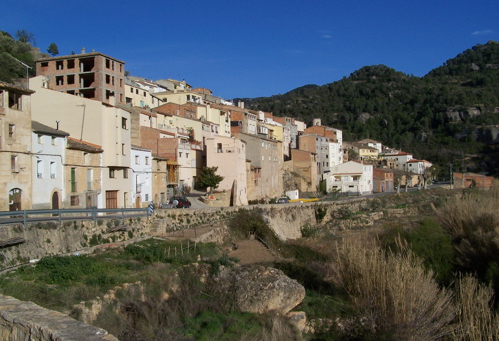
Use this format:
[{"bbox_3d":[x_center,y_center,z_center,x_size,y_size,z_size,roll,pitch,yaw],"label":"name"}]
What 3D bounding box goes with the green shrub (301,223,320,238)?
[{"bbox_3d":[10.940,10.940,100.000,3.200,2.600,3.000,-1,-2,0],"label":"green shrub"}]

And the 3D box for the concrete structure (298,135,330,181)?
[{"bbox_3d":[21.940,-3.850,187.080,6.800,15.340,9.500,-2,-2,35],"label":"concrete structure"}]

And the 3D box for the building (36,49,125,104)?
[{"bbox_3d":[-32.890,-16.170,106.330,14.400,9.940,8.000,-2,-2,19],"label":"building"}]

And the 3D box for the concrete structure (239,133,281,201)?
[{"bbox_3d":[2.366,-0.496,112.696,4.700,13.368,12.500,0,-1,21],"label":"concrete structure"}]

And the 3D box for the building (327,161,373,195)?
[{"bbox_3d":[31.320,2.820,171.090,11.300,9.810,11.900,-2,-2,29],"label":"building"}]

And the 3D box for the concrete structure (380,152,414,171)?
[{"bbox_3d":[65.653,-3.661,241.794,10.800,8.805,9.000,-1,-1,33],"label":"concrete structure"}]

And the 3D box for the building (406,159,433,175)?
[{"bbox_3d":[68.465,-1.067,222.051,5.500,6.635,13.500,-1,-1,38],"label":"building"}]

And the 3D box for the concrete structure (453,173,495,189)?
[{"bbox_3d":[70.450,3.370,173.080,10.800,4.780,5.400,0,-2,-15],"label":"concrete structure"}]

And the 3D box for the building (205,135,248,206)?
[{"bbox_3d":[-3.665,0.173,91.122,5.100,11.099,9.500,0,-1,10],"label":"building"}]

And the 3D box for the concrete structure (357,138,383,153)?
[{"bbox_3d":[58.720,-11.570,267.370,8.300,7.160,7.500,0,-2,-28],"label":"concrete structure"}]

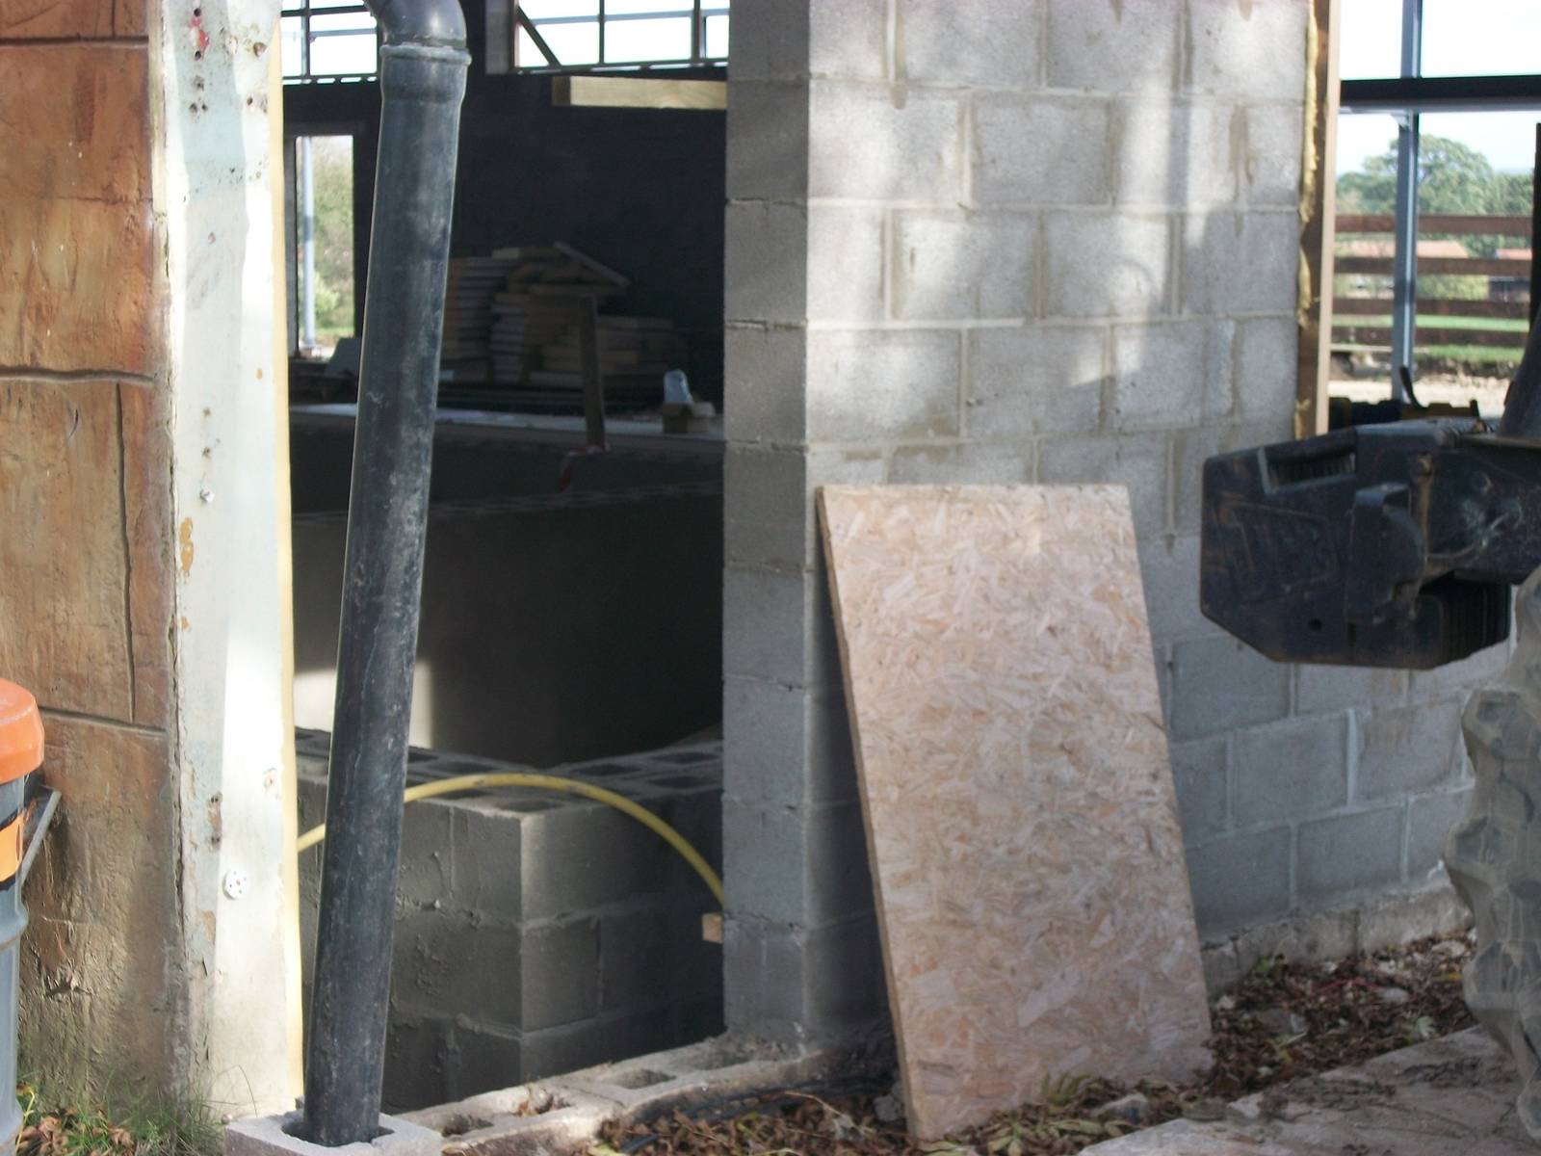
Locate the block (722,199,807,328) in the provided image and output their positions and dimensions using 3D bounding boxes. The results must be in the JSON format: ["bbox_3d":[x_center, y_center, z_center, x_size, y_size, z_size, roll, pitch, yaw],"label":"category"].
[{"bbox_3d":[0.067,-0.594,6.492,0.215,0.215,0.215,6,8,44],"label":"block"}]

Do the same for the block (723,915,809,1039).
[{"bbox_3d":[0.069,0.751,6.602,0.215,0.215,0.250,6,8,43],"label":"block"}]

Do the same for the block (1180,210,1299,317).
[{"bbox_3d":[0.923,-0.678,7.336,0.215,0.215,0.440,6,8,43],"label":"block"}]

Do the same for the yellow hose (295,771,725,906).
[{"bbox_3d":[-0.495,0.495,6.500,0.950,0.280,0.220,-3,7,-31],"label":"yellow hose"}]

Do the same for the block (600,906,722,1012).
[{"bbox_3d":[-0.271,0.770,7.302,0.215,0.215,0.440,6,9,43],"label":"block"}]

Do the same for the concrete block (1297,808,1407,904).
[{"bbox_3d":[1.225,0.632,7.802,0.215,0.215,0.440,6,8,43],"label":"concrete block"}]

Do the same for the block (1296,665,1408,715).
[{"bbox_3d":[1.232,0.184,7.795,0.215,0.215,0.440,6,8,44],"label":"block"}]

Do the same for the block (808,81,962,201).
[{"bbox_3d":[0.146,-0.828,6.549,0.215,0.215,0.440,6,8,44],"label":"block"}]

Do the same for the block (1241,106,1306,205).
[{"bbox_3d":[1.003,-0.916,7.436,0.215,0.215,0.213,6,8,44],"label":"block"}]

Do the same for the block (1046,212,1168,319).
[{"bbox_3d":[0.610,-0.649,7.016,0.215,0.215,0.440,6,9,43],"label":"block"}]

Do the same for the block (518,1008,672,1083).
[{"bbox_3d":[-0.427,1.007,7.098,0.215,0.215,0.440,6,8,43],"label":"block"}]

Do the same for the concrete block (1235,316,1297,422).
[{"bbox_3d":[1.001,-0.463,7.483,0.215,0.215,0.213,6,8,44],"label":"concrete block"}]

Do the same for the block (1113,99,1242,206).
[{"bbox_3d":[0.767,-0.889,7.154,0.215,0.215,0.440,6,9,43],"label":"block"}]

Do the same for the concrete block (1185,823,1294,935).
[{"bbox_3d":[0.914,0.659,7.486,0.215,0.215,0.440,6,9,43],"label":"concrete block"}]

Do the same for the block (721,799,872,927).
[{"bbox_3d":[0.140,0.519,6.688,0.215,0.215,0.440,6,8,44],"label":"block"}]

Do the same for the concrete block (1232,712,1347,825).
[{"bbox_3d":[1.071,0.419,7.624,0.215,0.215,0.440,6,9,43],"label":"concrete block"}]

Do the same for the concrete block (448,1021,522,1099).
[{"bbox_3d":[-0.459,1.030,7.297,0.215,0.215,0.380,6,8,43],"label":"concrete block"}]

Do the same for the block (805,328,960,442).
[{"bbox_3d":[0.144,-0.375,6.554,0.215,0.215,0.440,6,9,43],"label":"block"}]

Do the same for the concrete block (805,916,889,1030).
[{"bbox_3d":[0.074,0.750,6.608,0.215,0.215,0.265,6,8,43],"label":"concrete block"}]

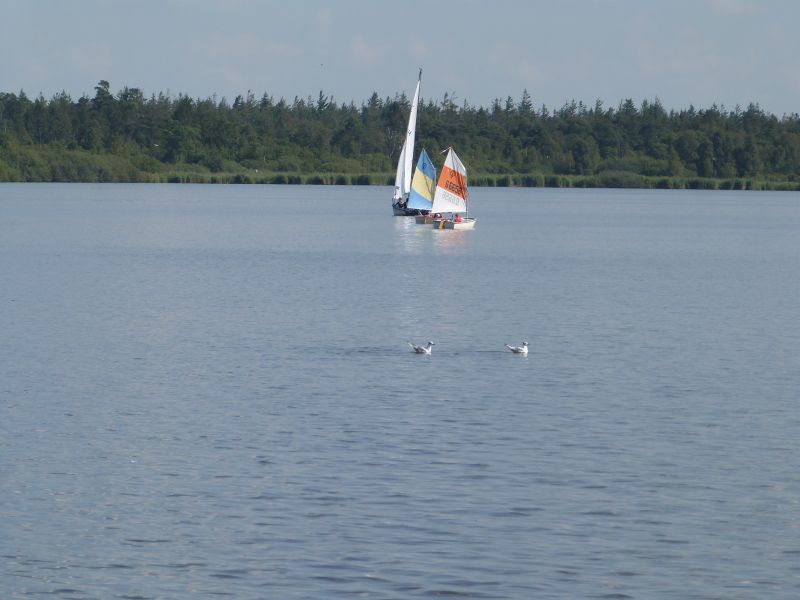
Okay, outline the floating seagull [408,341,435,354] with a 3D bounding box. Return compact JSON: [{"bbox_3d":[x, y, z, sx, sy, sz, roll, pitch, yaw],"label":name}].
[{"bbox_3d":[0.288,0.624,80.500,0.360,0.153,0.130,0,1,0],"label":"floating seagull"}]

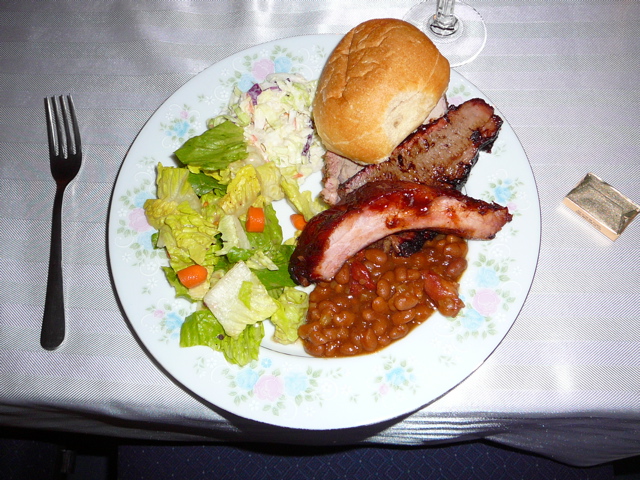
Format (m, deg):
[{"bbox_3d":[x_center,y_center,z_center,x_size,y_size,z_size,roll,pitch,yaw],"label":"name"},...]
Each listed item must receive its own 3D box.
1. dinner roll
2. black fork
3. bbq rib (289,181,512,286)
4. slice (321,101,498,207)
[{"bbox_3d":[0.037,-0.096,0.414,0.073,0.057,0.097,26,70,10],"label":"dinner roll"},{"bbox_3d":[-0.171,-0.014,0.425,0.024,0.018,0.182,-6,68,-3],"label":"black fork"},{"bbox_3d":[0.051,-0.006,0.403,0.135,0.032,0.051,-14,69,-6],"label":"bbq rib"},{"bbox_3d":[0.065,-0.049,0.430,0.132,0.026,0.063,-42,74,-15],"label":"slice"}]

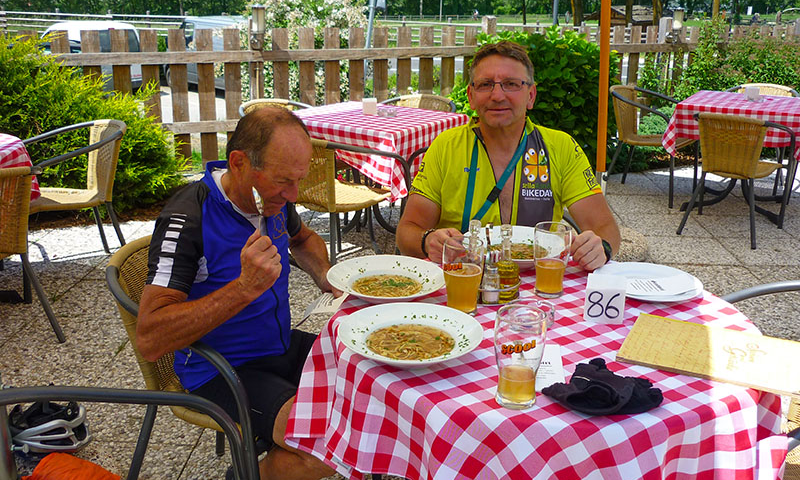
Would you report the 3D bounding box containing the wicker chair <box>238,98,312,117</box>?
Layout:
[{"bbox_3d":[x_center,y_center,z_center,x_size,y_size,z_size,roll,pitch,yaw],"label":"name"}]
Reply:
[{"bbox_3d":[-0.632,-0.450,4.685,0.570,0.750,0.550,15,23,39],"label":"wicker chair"}]

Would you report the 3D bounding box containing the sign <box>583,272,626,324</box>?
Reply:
[{"bbox_3d":[0.427,0.122,1.590,0.077,0.070,0.098,4,17,13],"label":"sign"}]

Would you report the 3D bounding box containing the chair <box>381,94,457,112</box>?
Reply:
[{"bbox_3d":[0.014,-0.497,4.838,0.550,0.750,0.570,12,21,32],"label":"chair"}]

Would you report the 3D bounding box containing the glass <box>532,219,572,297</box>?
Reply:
[{"bbox_3d":[0.337,0.046,1.692,0.083,0.155,0.083,0,17,0],"label":"glass"}]

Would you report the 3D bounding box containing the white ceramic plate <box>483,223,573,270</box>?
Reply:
[{"bbox_3d":[0.290,0.026,1.948,0.266,0.045,0.266,0,17,0],"label":"white ceramic plate"}]

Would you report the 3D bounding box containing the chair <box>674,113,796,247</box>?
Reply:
[{"bbox_3d":[2.036,-0.417,4.618,0.550,0.750,0.570,14,22,35],"label":"chair"}]

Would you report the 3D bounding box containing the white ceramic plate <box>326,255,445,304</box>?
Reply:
[{"bbox_3d":[-0.027,0.104,1.729,0.275,0.043,0.275,0,18,0],"label":"white ceramic plate"}]

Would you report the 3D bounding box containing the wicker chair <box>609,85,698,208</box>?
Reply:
[{"bbox_3d":[1.784,-0.675,5.428,0.600,0.755,0.560,14,22,38],"label":"wicker chair"}]

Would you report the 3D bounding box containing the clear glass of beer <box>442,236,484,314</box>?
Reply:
[{"bbox_3d":[0.132,0.076,1.595,0.083,0.155,0.083,0,17,0],"label":"clear glass of beer"}]

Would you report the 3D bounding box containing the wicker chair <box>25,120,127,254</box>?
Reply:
[{"bbox_3d":[-1.698,-0.185,3.850,0.570,0.750,0.550,-15,23,-38],"label":"wicker chair"}]

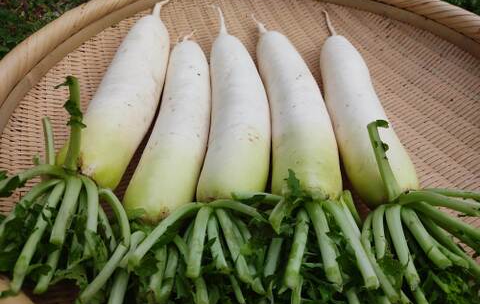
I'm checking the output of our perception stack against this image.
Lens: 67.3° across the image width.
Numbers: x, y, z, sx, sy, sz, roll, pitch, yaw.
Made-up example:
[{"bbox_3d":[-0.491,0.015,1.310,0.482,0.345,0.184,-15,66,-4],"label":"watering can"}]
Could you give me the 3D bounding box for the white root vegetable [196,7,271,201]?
[{"bbox_3d":[-0.013,-0.088,0.480,0.087,0.077,0.359,-5,48,-2],"label":"white root vegetable"}]

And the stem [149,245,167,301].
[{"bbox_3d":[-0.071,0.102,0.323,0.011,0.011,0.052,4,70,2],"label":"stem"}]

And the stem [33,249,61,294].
[{"bbox_3d":[-0.169,0.102,0.324,0.012,0.012,0.047,9,68,6],"label":"stem"}]

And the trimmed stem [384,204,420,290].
[{"bbox_3d":[0.148,0.084,0.327,0.012,0.015,0.075,-1,60,2],"label":"trimmed stem"}]

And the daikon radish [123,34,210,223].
[{"bbox_3d":[-0.070,-0.052,0.435,0.070,0.069,0.302,1,47,3],"label":"daikon radish"}]

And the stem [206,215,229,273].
[{"bbox_3d":[-0.020,0.082,0.327,0.011,0.013,0.051,-9,64,-11],"label":"stem"}]

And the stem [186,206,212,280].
[{"bbox_3d":[-0.039,0.087,0.349,0.011,0.011,0.070,3,54,5],"label":"stem"}]

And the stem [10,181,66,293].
[{"bbox_3d":[-0.186,0.075,0.338,0.013,0.019,0.104,9,65,6],"label":"stem"}]

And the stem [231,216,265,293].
[{"bbox_3d":[0.007,0.096,0.339,0.010,0.015,0.072,-17,67,-12],"label":"stem"}]

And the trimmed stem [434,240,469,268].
[{"bbox_3d":[0.183,0.089,0.312,0.030,0.006,0.007,39,58,17],"label":"trimmed stem"}]

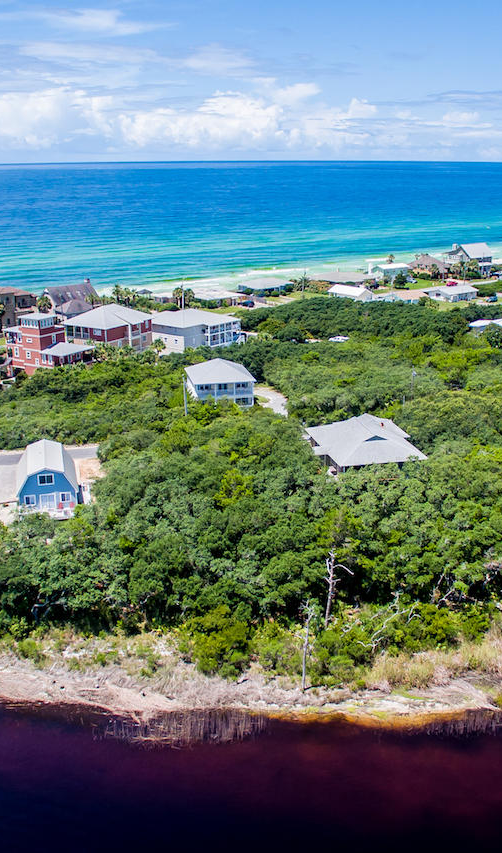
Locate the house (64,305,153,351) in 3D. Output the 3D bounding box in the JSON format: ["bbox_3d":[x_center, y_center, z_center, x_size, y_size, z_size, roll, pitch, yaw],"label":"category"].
[{"bbox_3d":[-35.280,-24.890,175.720,13.400,10.600,15.800,11,24,28],"label":"house"}]

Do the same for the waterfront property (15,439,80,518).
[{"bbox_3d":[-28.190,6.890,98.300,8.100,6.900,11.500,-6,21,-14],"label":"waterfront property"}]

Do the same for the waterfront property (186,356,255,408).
[{"bbox_3d":[-5.360,-8.450,123.660,11.000,7.700,10.000,-4,21,-9],"label":"waterfront property"}]

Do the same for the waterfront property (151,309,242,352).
[{"bbox_3d":[-14.920,-25.600,182.790,13.000,10.100,18.000,18,27,40],"label":"waterfront property"}]

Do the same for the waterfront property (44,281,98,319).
[{"bbox_3d":[-52.500,-35.960,206.440,13.000,13.200,13.500,-10,23,-25],"label":"waterfront property"}]

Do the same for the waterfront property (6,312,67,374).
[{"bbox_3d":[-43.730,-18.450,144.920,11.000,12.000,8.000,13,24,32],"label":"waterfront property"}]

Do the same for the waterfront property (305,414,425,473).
[{"bbox_3d":[17.690,1.890,107.440,14.300,8.000,15.000,-4,21,-10],"label":"waterfront property"}]

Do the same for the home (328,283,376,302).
[{"bbox_3d":[33.130,-44.130,234.280,8.500,4.900,13.000,-17,27,-38],"label":"home"}]

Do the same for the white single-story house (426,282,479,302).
[{"bbox_3d":[69.700,-46.060,246.120,14.500,4.000,10.500,-15,25,-34],"label":"white single-story house"}]

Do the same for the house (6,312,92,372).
[{"bbox_3d":[-40.970,-18.360,143.920,14.000,12.000,9.500,13,24,32],"label":"house"}]

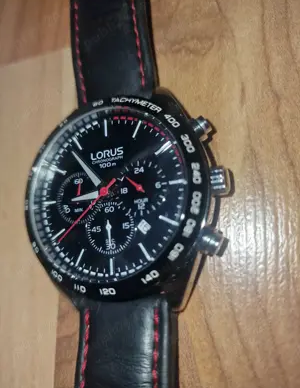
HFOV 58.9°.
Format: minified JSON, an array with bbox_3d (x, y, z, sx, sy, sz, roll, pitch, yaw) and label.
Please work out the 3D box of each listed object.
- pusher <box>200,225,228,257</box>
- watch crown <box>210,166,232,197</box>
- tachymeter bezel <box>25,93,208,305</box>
[{"bbox_3d":[0.012,0.009,0.051,0.004,0.005,0.005,22,88,24],"label":"pusher"},{"bbox_3d":[0.014,-0.003,0.053,0.003,0.006,0.006,-9,77,20],"label":"watch crown"},{"bbox_3d":[-0.010,-0.001,0.055,0.043,0.003,0.043,-9,77,20],"label":"tachymeter bezel"}]

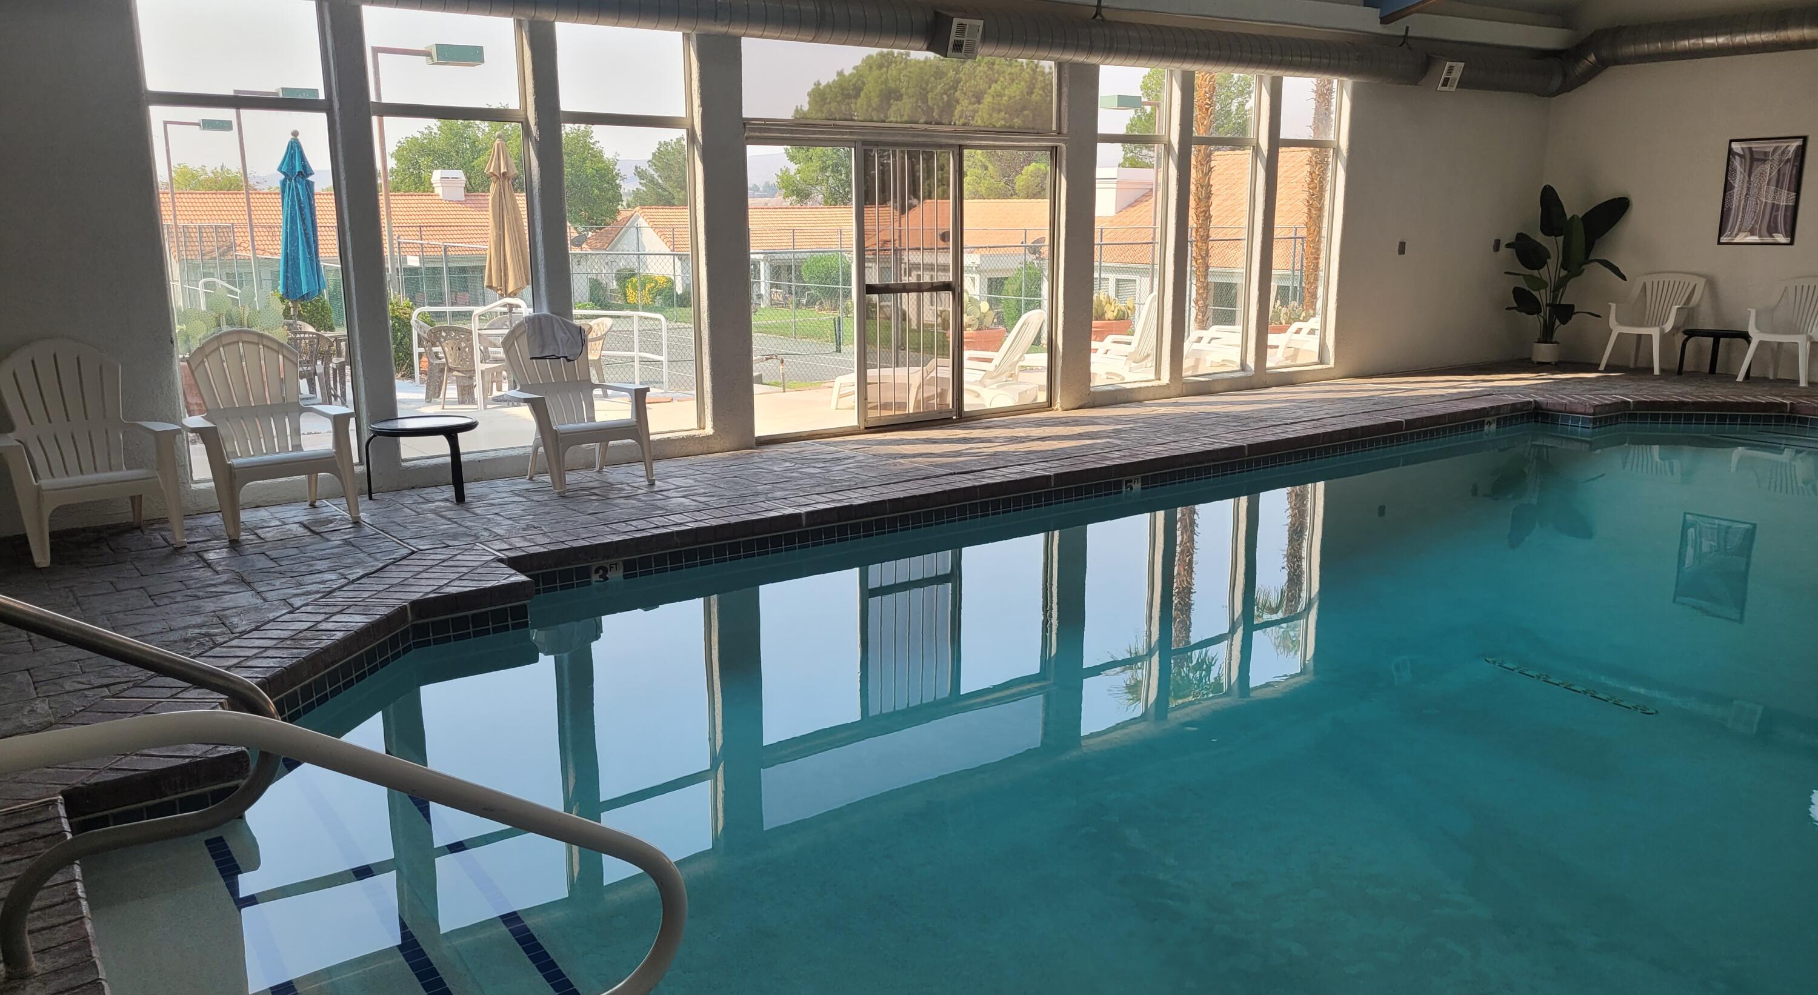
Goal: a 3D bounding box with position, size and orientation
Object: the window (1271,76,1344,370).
[{"bbox_3d":[3.429,-2.353,11.908,0.882,2.447,0.122,-9,15,-35],"label":"window"}]

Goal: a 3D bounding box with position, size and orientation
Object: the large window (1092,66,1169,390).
[{"bbox_3d":[1.696,-2.107,10.647,0.838,2.431,0.110,-9,15,-35],"label":"large window"}]

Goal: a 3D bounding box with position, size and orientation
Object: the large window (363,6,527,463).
[{"bbox_3d":[-2.525,-1.452,7.639,0.853,2.431,0.110,-9,15,-35],"label":"large window"}]

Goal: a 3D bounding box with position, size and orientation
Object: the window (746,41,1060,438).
[{"bbox_3d":[-0.002,-1.780,9.450,2.627,2.559,0.130,-9,15,-35],"label":"window"}]

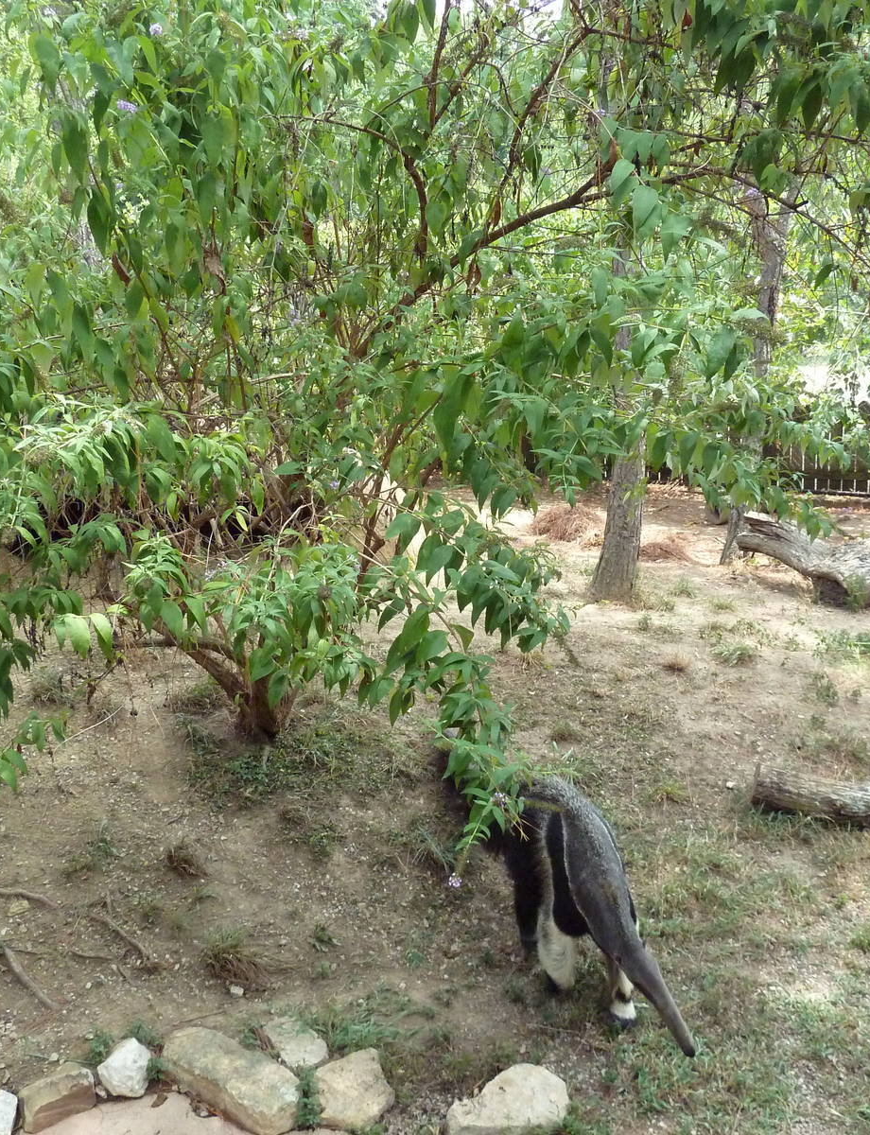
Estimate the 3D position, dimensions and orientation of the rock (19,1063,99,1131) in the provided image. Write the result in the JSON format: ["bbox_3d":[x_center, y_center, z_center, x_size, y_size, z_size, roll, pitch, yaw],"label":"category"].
[{"bbox_3d":[-0.913,1.283,2.645,0.180,0.090,0.105,-6,11,-22],"label":"rock"}]

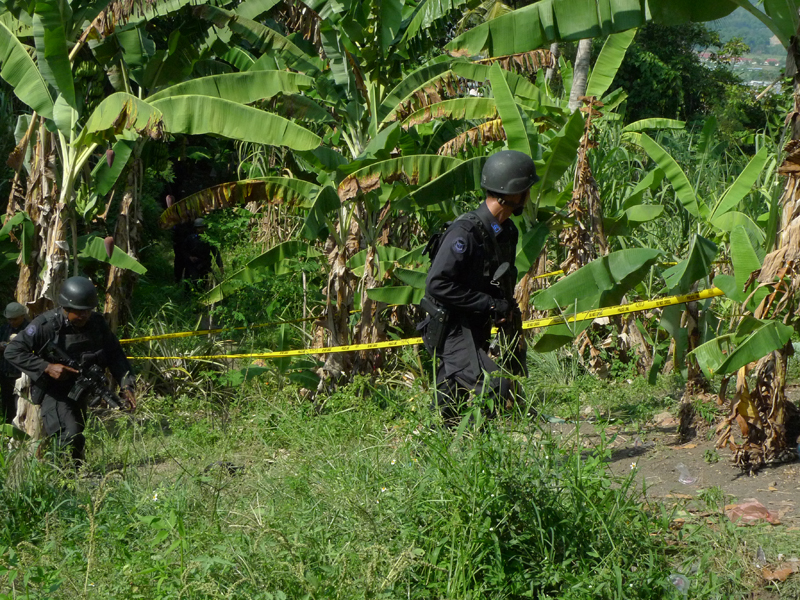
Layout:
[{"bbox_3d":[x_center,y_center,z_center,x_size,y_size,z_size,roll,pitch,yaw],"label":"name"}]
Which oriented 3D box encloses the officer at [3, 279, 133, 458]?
[{"bbox_3d":[-2.151,0.545,8.600,0.780,1.400,0.600,-3,8,-25],"label":"officer"}]

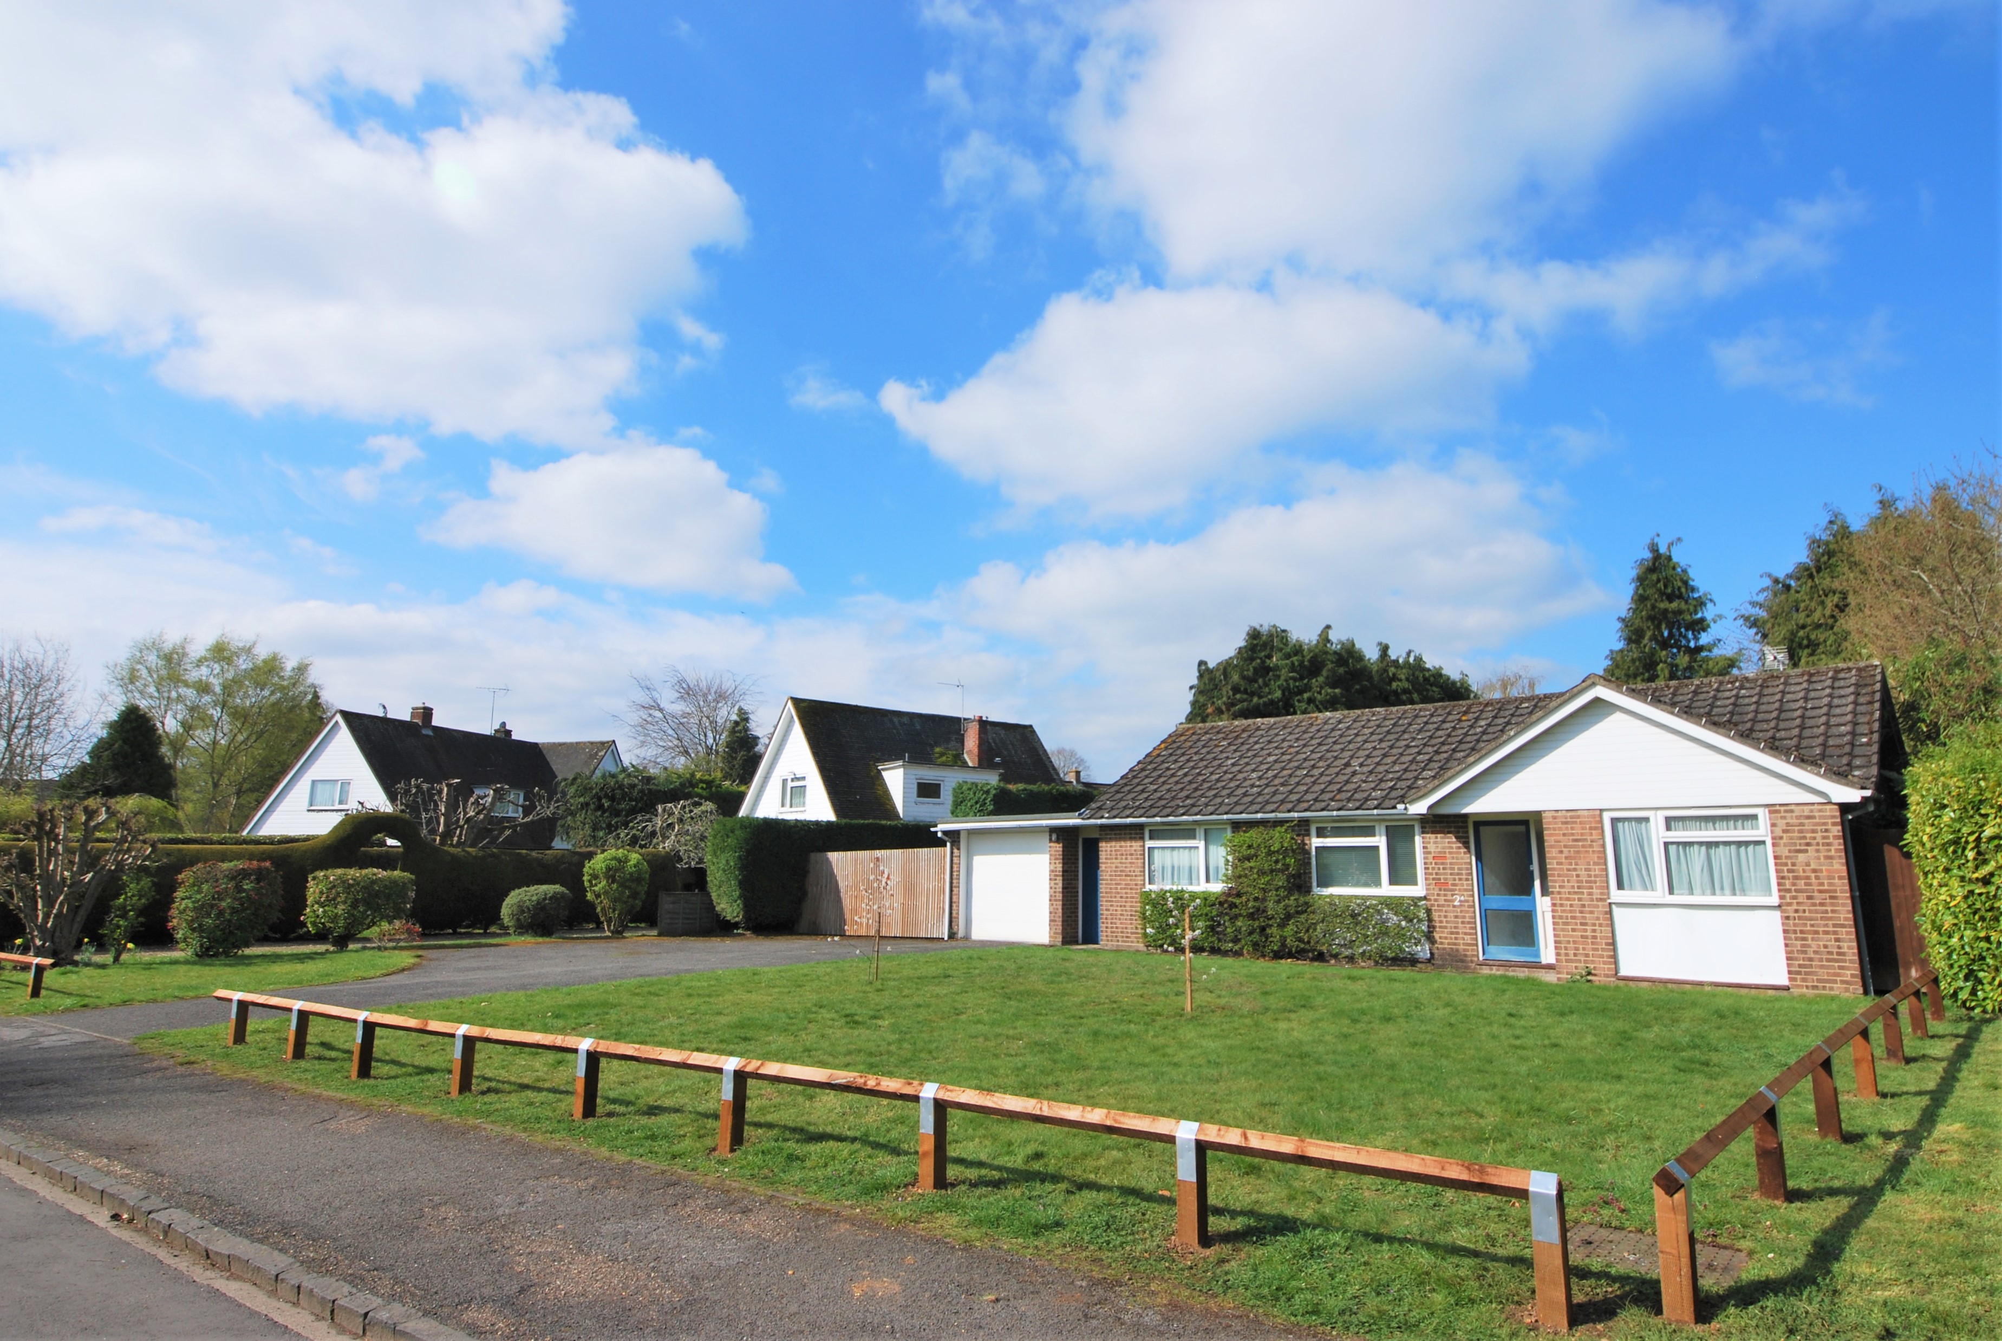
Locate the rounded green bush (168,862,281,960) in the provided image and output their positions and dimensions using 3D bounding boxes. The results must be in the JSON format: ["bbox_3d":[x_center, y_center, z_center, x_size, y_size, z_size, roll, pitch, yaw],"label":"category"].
[{"bbox_3d":[-12.708,3.750,16.446,1.600,1.620,1.500,9,-14,-37],"label":"rounded green bush"}]

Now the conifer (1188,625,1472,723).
[{"bbox_3d":[10.395,3.013,31.024,8.600,8.973,6.000,-3,-11,18],"label":"conifer"}]

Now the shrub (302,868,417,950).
[{"bbox_3d":[-11.181,4.103,17.503,1.750,1.380,1.450,8,-13,-32],"label":"shrub"}]

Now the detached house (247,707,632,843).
[{"bbox_3d":[-23.025,5.941,42.385,8.900,6.774,12.200,-2,-11,16],"label":"detached house"}]

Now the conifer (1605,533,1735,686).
[{"bbox_3d":[20.817,1.622,30.309,4.200,11.792,4.200,-6,-13,34],"label":"conifer"}]

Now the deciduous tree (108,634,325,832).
[{"bbox_3d":[-40.054,4.246,49.967,9.000,12.387,8.500,10,-14,-38],"label":"deciduous tree"}]

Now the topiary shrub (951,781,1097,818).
[{"bbox_3d":[0.746,4.787,26.577,4.600,3.677,1.800,5,-12,-22],"label":"topiary shrub"}]

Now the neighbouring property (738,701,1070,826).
[{"bbox_3d":[-3.021,4.970,36.309,10.800,6.869,9.000,9,-13,-35],"label":"neighbouring property"}]

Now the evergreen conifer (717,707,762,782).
[{"bbox_3d":[-12.152,5.814,45.685,2.900,8.445,2.900,4,-11,-14],"label":"evergreen conifer"}]

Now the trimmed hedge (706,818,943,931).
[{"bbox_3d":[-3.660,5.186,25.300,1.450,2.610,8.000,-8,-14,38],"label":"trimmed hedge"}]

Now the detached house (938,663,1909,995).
[{"bbox_3d":[6.630,2.834,18.293,14.800,4.420,7.600,-9,-15,41],"label":"detached house"}]

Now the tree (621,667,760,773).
[{"bbox_3d":[-16.326,5.469,51.847,7.000,11.309,7.000,4,-11,-17],"label":"tree"}]

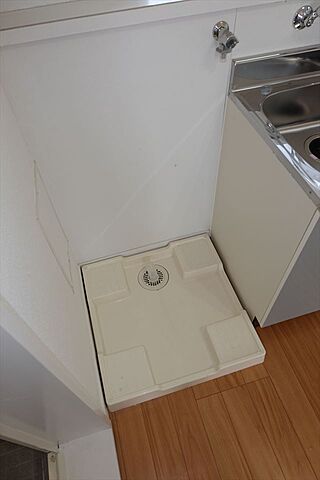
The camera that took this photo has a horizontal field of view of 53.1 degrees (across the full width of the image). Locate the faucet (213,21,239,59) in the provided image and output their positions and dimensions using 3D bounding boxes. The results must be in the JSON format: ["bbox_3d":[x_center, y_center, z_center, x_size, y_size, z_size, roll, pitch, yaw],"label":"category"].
[{"bbox_3d":[0.187,-0.548,0.898,0.056,0.088,0.095,-14,52,-8],"label":"faucet"}]

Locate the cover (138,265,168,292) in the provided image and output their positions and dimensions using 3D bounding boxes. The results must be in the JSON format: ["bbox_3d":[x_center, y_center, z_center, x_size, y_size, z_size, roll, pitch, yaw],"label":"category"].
[{"bbox_3d":[-0.029,0.179,1.512,0.145,0.015,0.145,-2,52,2],"label":"cover"}]

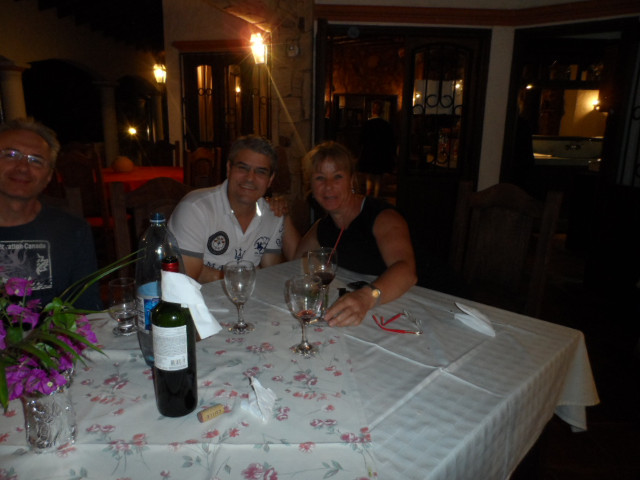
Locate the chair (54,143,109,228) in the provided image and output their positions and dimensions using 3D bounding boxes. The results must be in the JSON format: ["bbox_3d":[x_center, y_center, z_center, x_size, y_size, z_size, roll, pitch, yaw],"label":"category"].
[{"bbox_3d":[-1.790,-0.244,3.698,0.480,1.100,0.520,3,12,8],"label":"chair"}]

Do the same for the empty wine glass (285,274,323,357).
[{"bbox_3d":[-0.034,0.190,1.105,0.083,0.185,0.083,1,12,0],"label":"empty wine glass"}]

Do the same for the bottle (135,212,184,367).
[{"bbox_3d":[-0.354,0.113,0.965,0.099,0.343,0.099,1,12,0],"label":"bottle"}]

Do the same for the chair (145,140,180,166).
[{"bbox_3d":[-1.766,-0.532,4.921,0.470,1.120,0.500,0,12,-6],"label":"chair"}]

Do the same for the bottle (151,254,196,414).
[{"bbox_3d":[-0.278,0.181,0.848,0.076,0.300,0.076,1,12,0],"label":"bottle"}]

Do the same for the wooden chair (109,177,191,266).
[{"bbox_3d":[-0.561,0.283,1.961,0.500,1.085,0.470,12,16,43],"label":"wooden chair"}]

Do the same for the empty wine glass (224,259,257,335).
[{"bbox_3d":[-0.209,0.152,1.179,0.080,0.180,0.080,1,12,0],"label":"empty wine glass"}]

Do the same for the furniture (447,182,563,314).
[{"bbox_3d":[0.708,0.321,2.031,0.480,1.100,0.520,13,17,43],"label":"furniture"}]

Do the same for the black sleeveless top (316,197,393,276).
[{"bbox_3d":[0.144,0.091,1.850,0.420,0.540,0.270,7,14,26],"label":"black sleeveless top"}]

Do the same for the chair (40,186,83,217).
[{"bbox_3d":[-0.873,0.419,1.399,0.520,1.100,0.480,13,17,43],"label":"chair"}]

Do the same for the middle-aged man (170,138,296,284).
[{"bbox_3d":[-0.335,0.244,1.720,0.560,1.271,0.750,-5,13,-26],"label":"middle-aged man"}]

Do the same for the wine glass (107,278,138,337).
[{"bbox_3d":[-0.520,0.174,1.163,0.070,0.133,0.070,1,12,0],"label":"wine glass"}]

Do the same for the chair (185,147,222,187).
[{"bbox_3d":[-1.380,-0.526,5.176,0.480,1.100,0.520,-5,14,-26],"label":"chair"}]

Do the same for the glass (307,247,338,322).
[{"bbox_3d":[0.009,0.128,1.250,0.081,0.206,0.081,1,12,0],"label":"glass"}]

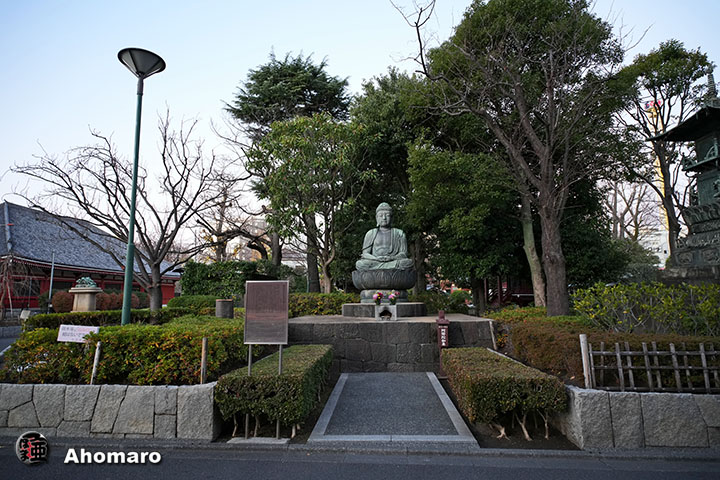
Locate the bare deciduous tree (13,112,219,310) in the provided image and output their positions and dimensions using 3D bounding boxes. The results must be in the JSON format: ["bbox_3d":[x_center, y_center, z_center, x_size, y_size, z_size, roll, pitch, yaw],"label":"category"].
[{"bbox_3d":[-5.350,-0.471,9.434,4.300,4.550,3.900,0,-7,0],"label":"bare deciduous tree"}]

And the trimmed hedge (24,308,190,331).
[{"bbox_3d":[-5.150,1.671,8.760,3.200,0.400,0.600,2,-7,-13],"label":"trimmed hedge"}]

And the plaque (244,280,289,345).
[{"bbox_3d":[-0.990,0.770,4.499,0.455,0.660,0.040,0,-7,0],"label":"plaque"}]

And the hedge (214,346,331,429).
[{"bbox_3d":[-0.940,1.812,5.567,0.920,0.500,2.650,0,-7,3],"label":"hedge"}]

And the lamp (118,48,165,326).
[{"bbox_3d":[-4.170,-0.972,7.783,0.820,5.050,0.820,0,-7,0],"label":"lamp"}]

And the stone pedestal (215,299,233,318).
[{"bbox_3d":[-3.020,1.538,9.381,0.390,0.420,0.390,0,-7,0],"label":"stone pedestal"}]

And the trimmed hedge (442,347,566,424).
[{"bbox_3d":[1.660,1.785,5.470,0.900,0.460,2.600,0,-7,3],"label":"trimmed hedge"}]

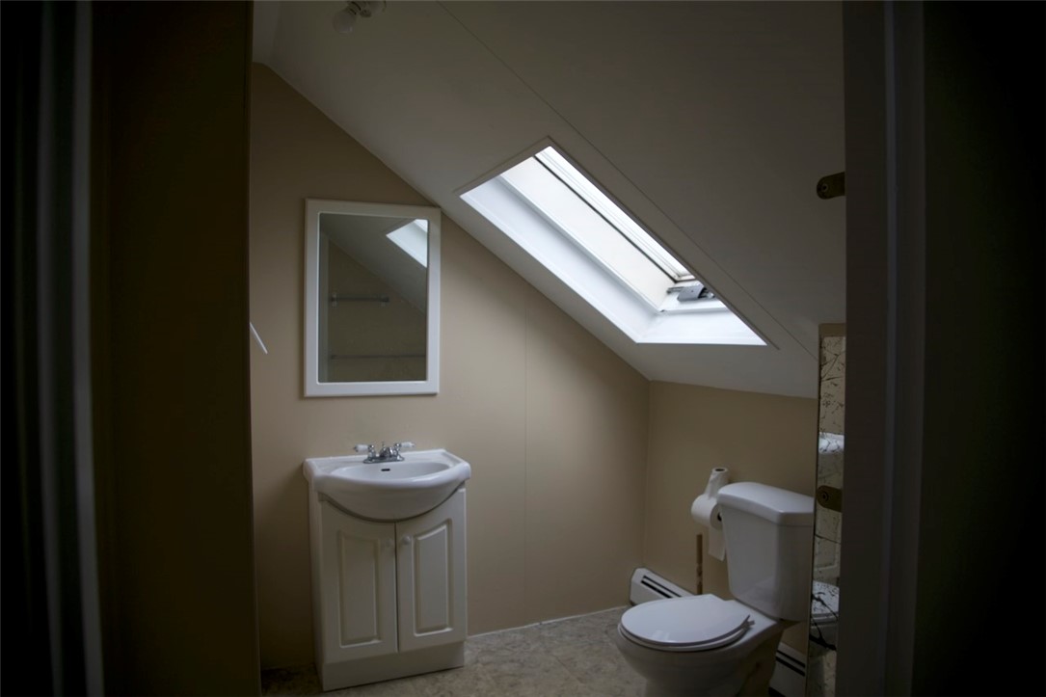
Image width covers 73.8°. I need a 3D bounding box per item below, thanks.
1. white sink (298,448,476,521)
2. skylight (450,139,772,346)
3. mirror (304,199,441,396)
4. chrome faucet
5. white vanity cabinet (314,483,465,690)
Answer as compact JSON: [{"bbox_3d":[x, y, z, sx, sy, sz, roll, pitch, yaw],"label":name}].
[{"bbox_3d":[-0.489,0.529,2.608,0.606,0.208,0.477,0,1,-24],"label":"white sink"},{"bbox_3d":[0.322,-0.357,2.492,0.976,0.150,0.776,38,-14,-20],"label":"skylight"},{"bbox_3d":[-0.596,-0.195,2.791,0.540,0.765,0.030,0,1,-24],"label":"mirror"},{"bbox_3d":[-0.535,0.405,2.739,0.246,0.072,0.117,0,1,-24],"label":"chrome faucet"},{"bbox_3d":[-0.523,0.893,2.715,0.548,0.720,0.267,0,1,-24],"label":"white vanity cabinet"}]

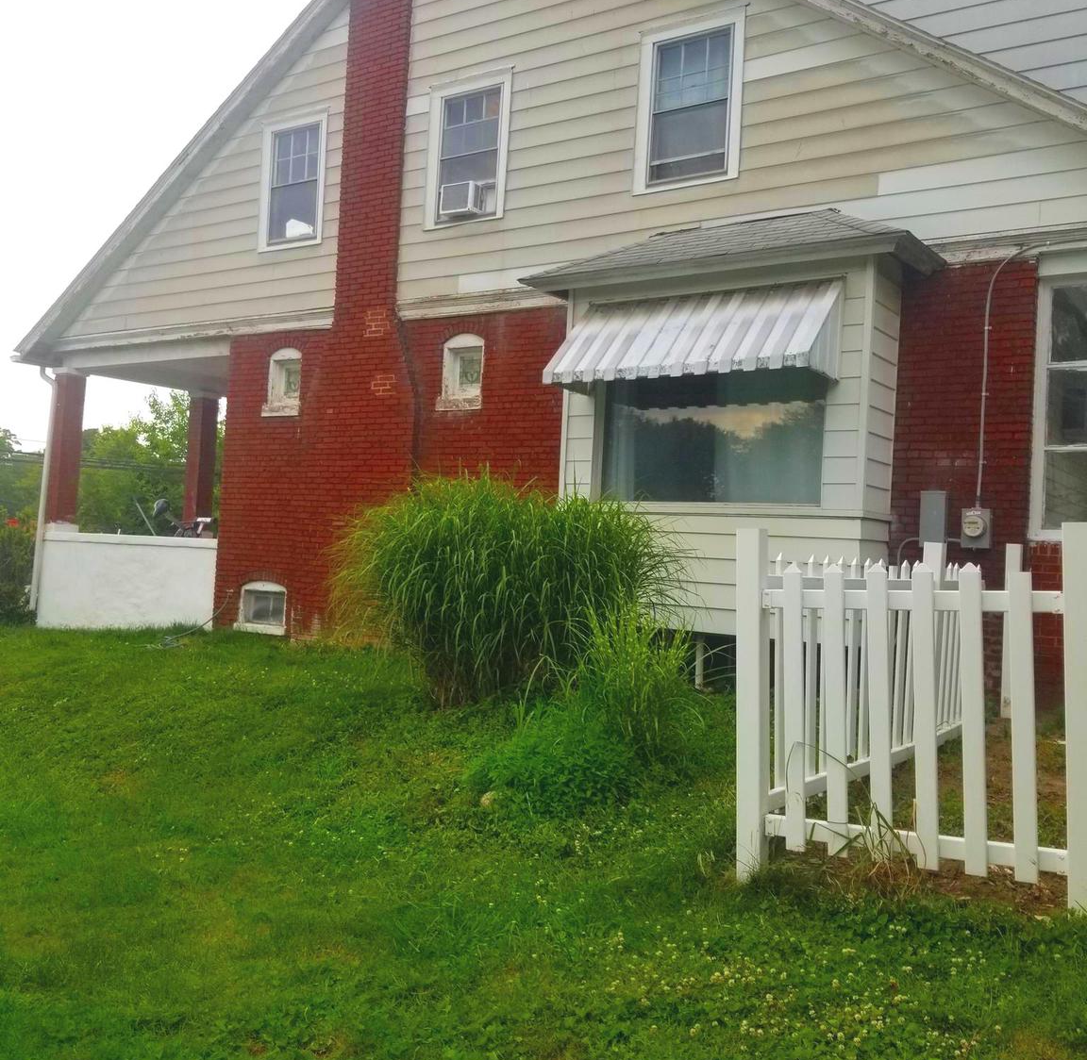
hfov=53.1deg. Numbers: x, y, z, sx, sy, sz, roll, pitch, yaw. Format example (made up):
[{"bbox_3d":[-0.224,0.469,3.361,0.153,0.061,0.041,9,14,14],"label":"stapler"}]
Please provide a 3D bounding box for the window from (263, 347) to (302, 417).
[{"bbox_3d":[-3.006,-1.726,12.757,0.530,0.800,0.150,2,-2,32],"label":"window"}]

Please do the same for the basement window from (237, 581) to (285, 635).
[{"bbox_3d":[-3.249,0.899,12.742,0.790,0.600,0.150,2,-2,32],"label":"basement window"}]

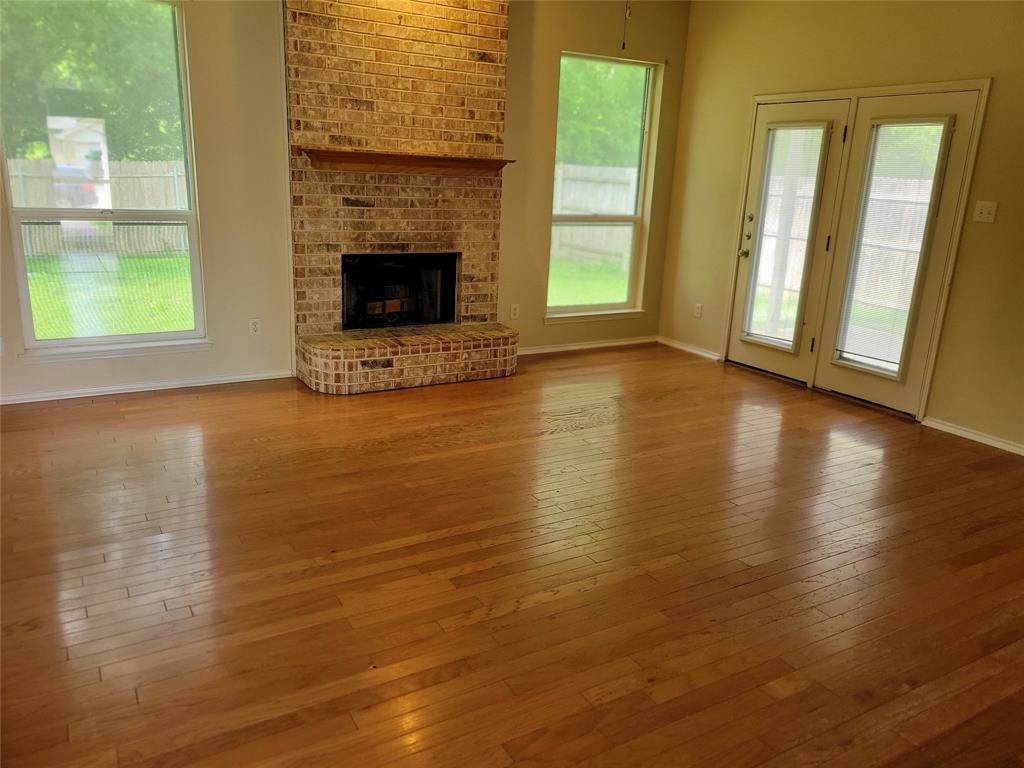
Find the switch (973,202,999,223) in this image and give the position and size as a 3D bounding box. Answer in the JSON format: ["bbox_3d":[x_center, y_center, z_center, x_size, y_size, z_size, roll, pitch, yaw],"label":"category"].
[{"bbox_3d":[2.799,-1.017,4.550,0.015,0.119,0.121,-7,18,-30],"label":"switch"}]

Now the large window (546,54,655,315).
[{"bbox_3d":[0.743,-1.631,6.516,1.031,2.082,0.110,-7,18,-30],"label":"large window"}]

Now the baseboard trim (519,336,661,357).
[{"bbox_3d":[0.683,-0.352,6.787,1.565,0.066,0.020,-7,18,-30],"label":"baseboard trim"}]

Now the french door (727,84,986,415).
[{"bbox_3d":[2.298,-0.974,5.480,0.080,2.049,1.739,-7,18,-30],"label":"french door"}]

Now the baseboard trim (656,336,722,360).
[{"bbox_3d":[1.574,-0.327,6.839,0.020,0.066,0.805,-7,18,-30],"label":"baseboard trim"}]

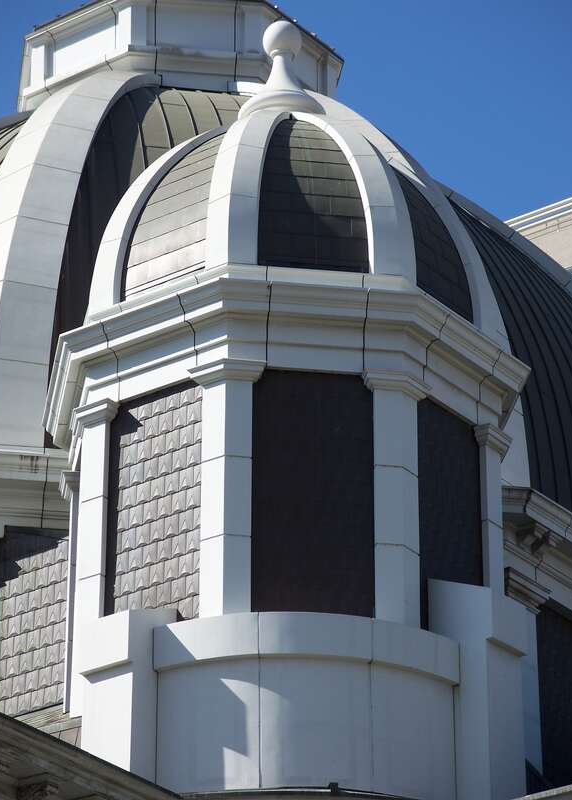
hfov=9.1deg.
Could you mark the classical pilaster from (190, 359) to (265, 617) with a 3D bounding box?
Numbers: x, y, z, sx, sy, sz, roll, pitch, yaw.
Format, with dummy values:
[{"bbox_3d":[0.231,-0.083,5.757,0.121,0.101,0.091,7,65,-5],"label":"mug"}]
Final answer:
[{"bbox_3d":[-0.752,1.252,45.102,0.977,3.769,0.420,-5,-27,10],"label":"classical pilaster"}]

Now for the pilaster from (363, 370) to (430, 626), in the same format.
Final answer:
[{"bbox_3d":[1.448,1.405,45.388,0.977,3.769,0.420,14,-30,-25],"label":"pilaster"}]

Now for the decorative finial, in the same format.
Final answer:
[{"bbox_3d":[-0.014,-4.679,51.247,1.208,1.628,1.208,4,-27,-7],"label":"decorative finial"}]

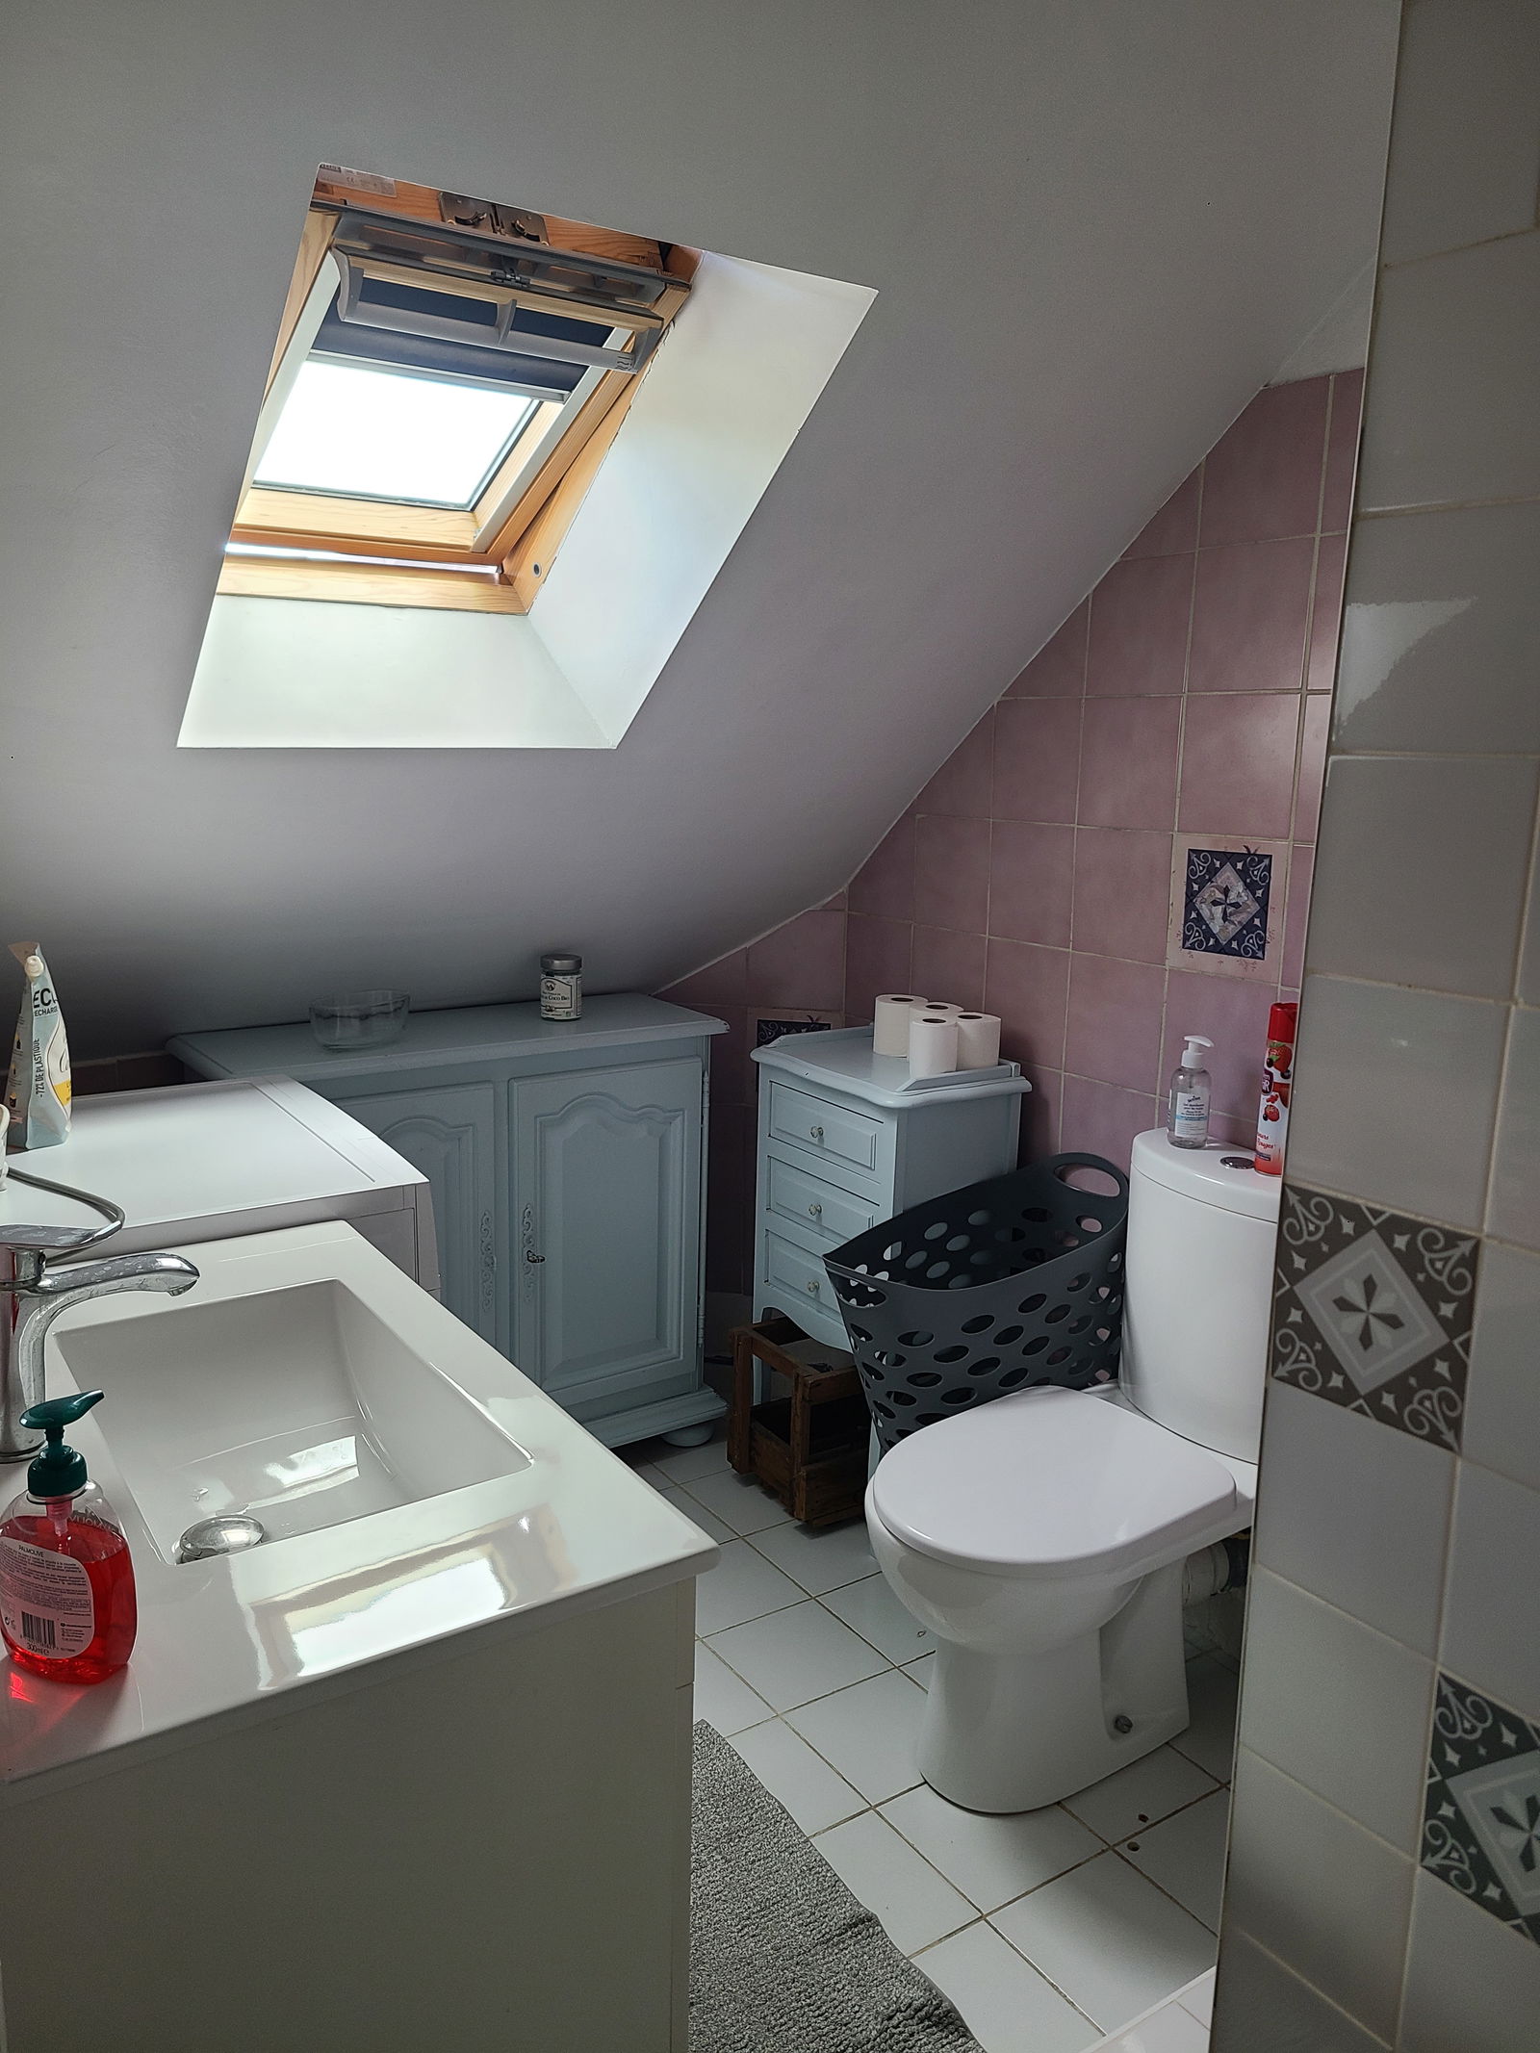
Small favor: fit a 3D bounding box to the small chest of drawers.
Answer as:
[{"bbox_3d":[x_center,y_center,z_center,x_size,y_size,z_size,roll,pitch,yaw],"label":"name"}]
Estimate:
[{"bbox_3d":[0.189,0.434,2.702,0.285,0.775,0.435,-6,13,-33],"label":"small chest of drawers"}]

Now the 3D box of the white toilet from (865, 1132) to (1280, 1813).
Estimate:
[{"bbox_3d":[0.417,0.584,2.032,0.680,0.750,0.385,-6,13,-33],"label":"white toilet"}]

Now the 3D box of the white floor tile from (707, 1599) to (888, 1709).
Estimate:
[{"bbox_3d":[0.041,0.919,2.247,0.207,0.010,0.207,-6,13,-33],"label":"white floor tile"}]

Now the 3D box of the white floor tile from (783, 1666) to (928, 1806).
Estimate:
[{"bbox_3d":[0.156,0.955,2.075,0.207,0.010,0.207,-6,13,-33],"label":"white floor tile"}]

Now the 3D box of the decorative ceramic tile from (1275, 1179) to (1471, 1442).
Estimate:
[{"bbox_3d":[0.419,0.198,1.072,0.010,0.150,0.150,-6,14,-33],"label":"decorative ceramic tile"}]

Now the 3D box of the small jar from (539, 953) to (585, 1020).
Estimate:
[{"bbox_3d":[-0.385,-0.072,2.850,0.076,0.115,0.076,0,12,-10],"label":"small jar"}]

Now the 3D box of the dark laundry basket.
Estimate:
[{"bbox_3d":[0.237,0.487,2.300,0.625,0.510,0.325,-5,13,-30],"label":"dark laundry basket"}]

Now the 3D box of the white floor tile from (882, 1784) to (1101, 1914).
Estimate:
[{"bbox_3d":[0.283,1.030,1.977,0.210,0.010,0.210,-6,14,-33],"label":"white floor tile"}]

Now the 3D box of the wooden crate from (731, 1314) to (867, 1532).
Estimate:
[{"bbox_3d":[0.116,0.699,2.842,0.280,0.285,0.262,-6,14,-33],"label":"wooden crate"}]

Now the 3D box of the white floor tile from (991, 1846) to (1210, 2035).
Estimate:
[{"bbox_3d":[0.402,1.069,1.804,0.208,0.010,0.203,-6,14,-33],"label":"white floor tile"}]

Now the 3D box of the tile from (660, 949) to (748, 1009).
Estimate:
[{"bbox_3d":[-0.134,-0.106,3.105,0.195,0.125,0.010,5,12,19],"label":"tile"}]

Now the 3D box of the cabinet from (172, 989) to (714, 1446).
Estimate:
[{"bbox_3d":[-0.549,0.411,2.795,0.902,0.830,0.345,-6,14,-33],"label":"cabinet"}]

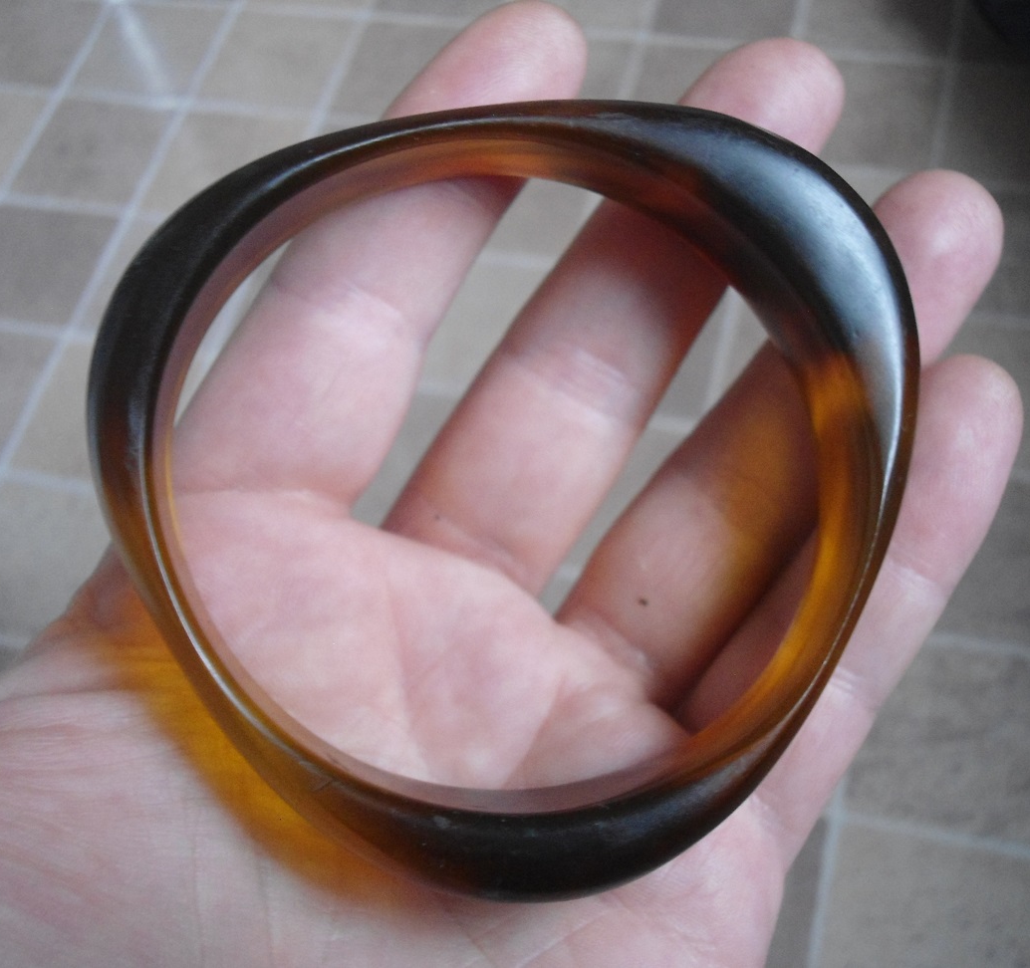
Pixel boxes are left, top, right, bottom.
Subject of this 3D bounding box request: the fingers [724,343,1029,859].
[{"bbox_3d":[0.042,0.013,0.165,0.018,0.019,0.062,32,80,4],"label":"fingers"}]

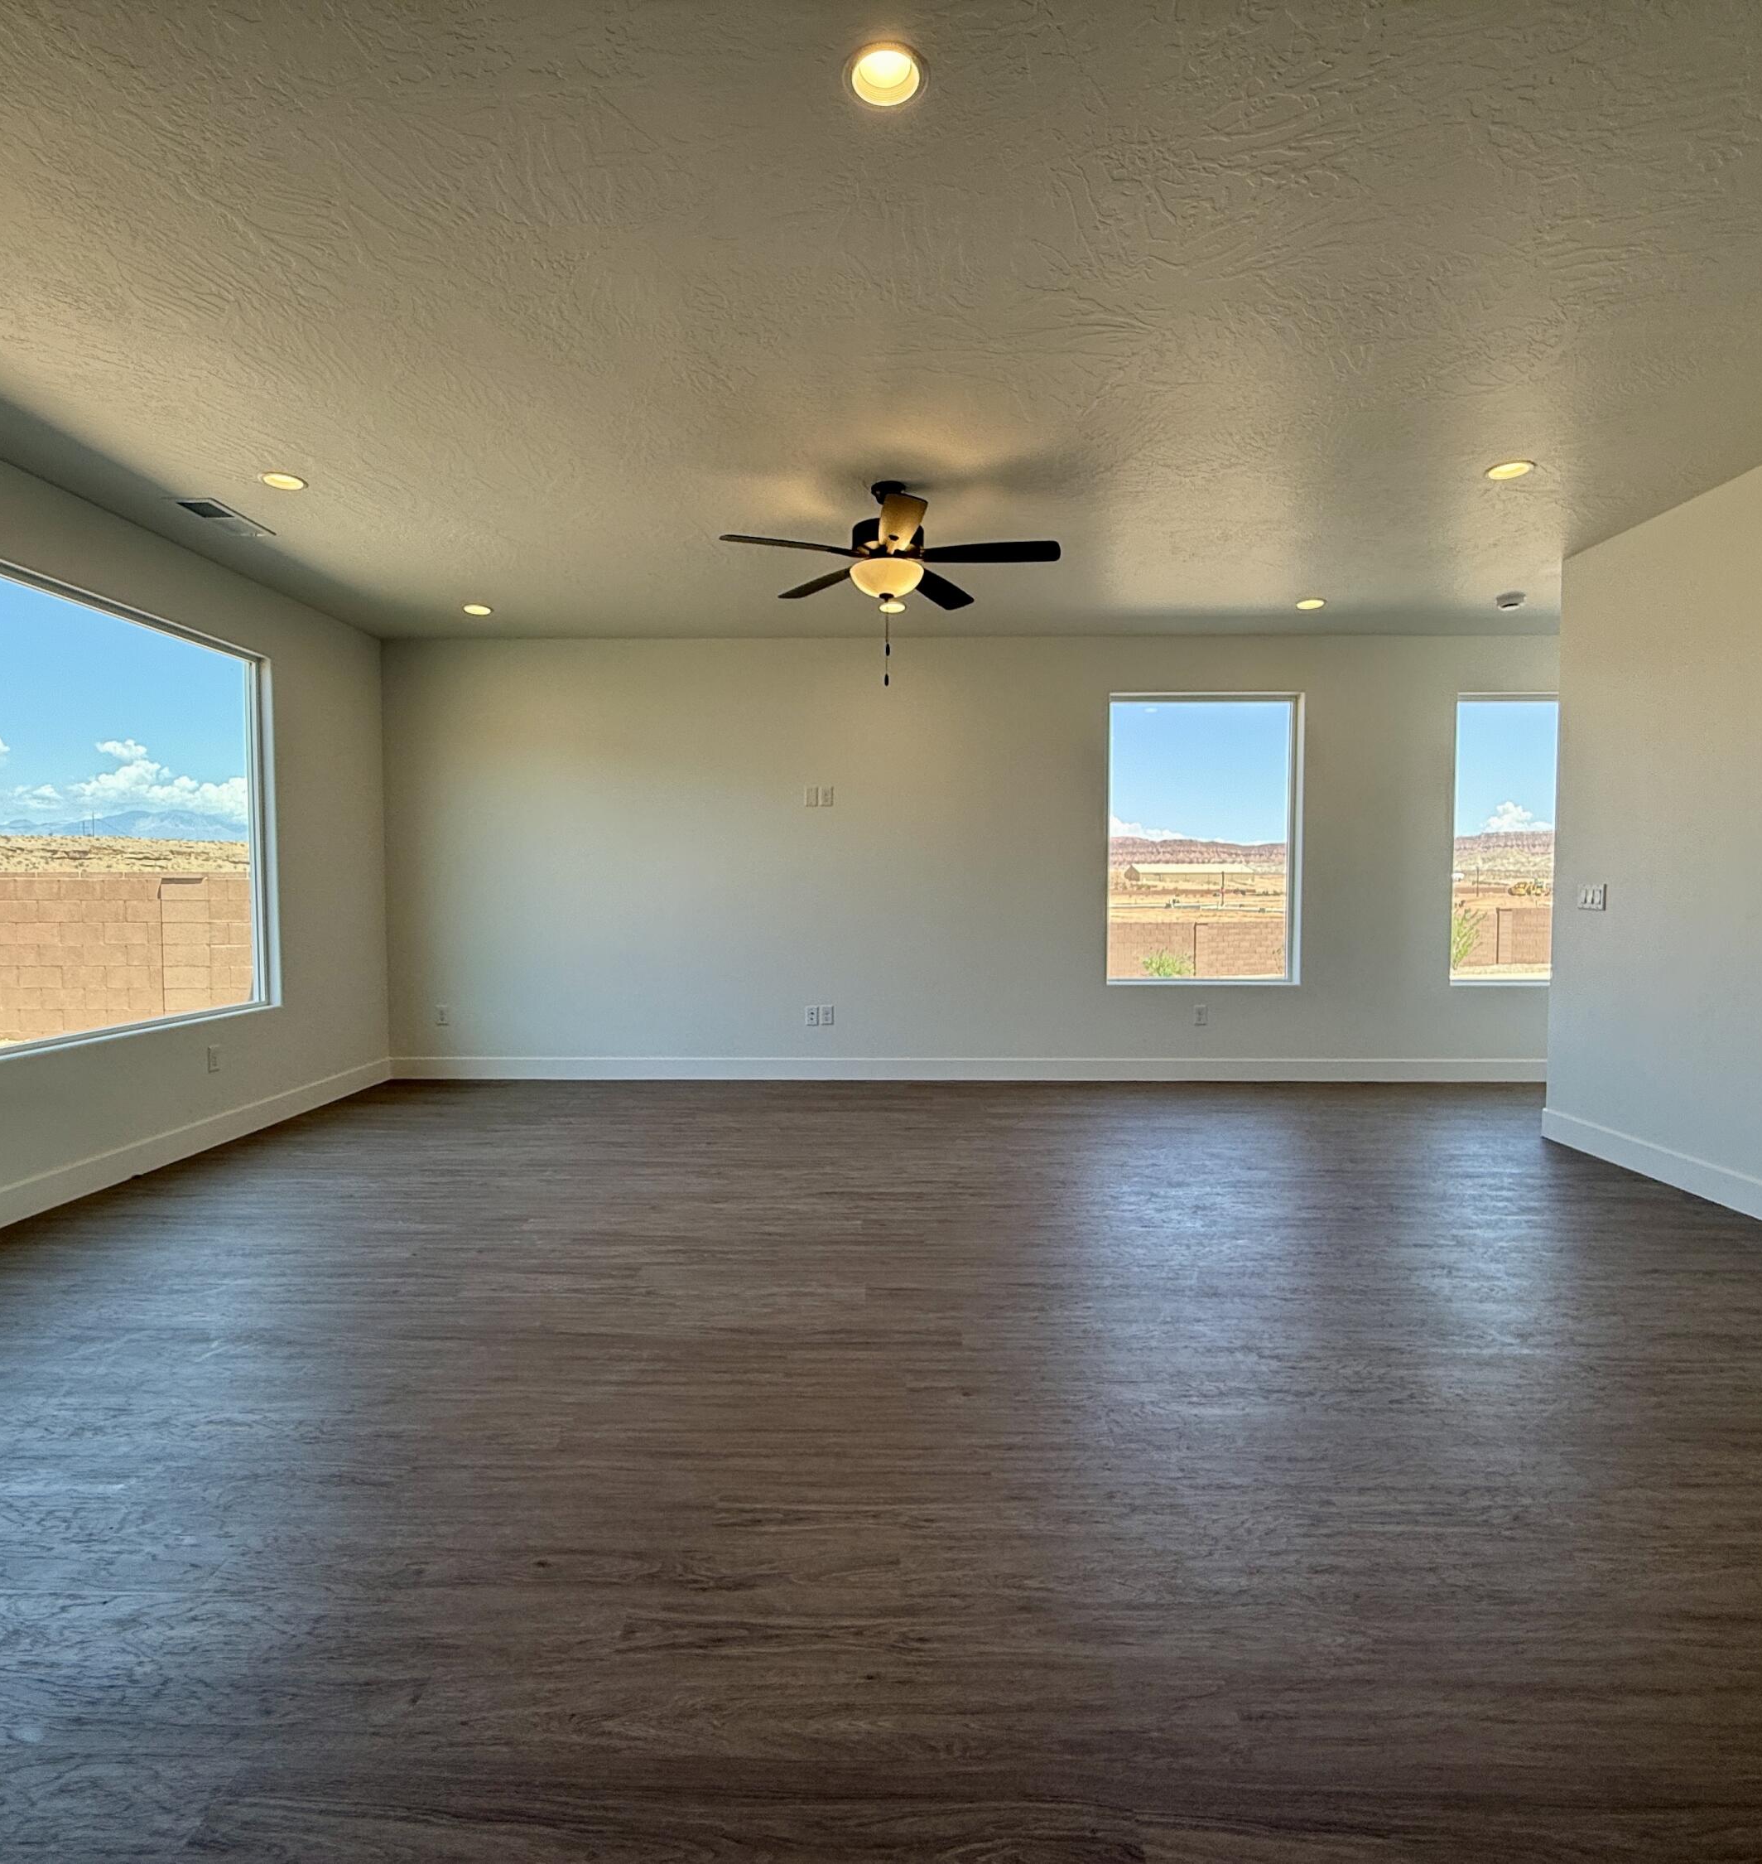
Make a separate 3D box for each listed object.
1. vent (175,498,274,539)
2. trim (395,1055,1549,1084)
[{"bbox_3d":[-2.738,-1.709,4.170,0.205,0.030,0.410,0,3,1],"label":"vent"},{"bbox_3d":[0.753,0.862,6.278,7.704,0.145,0.020,0,3,1],"label":"trim"}]

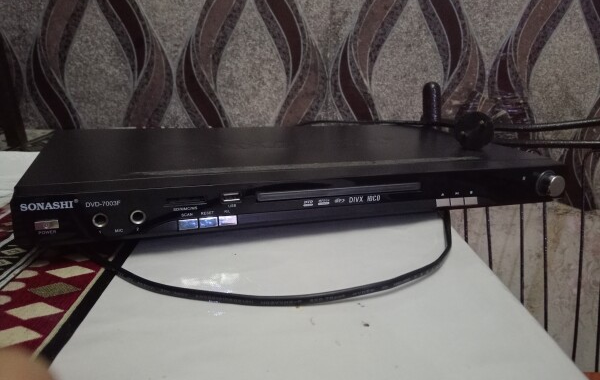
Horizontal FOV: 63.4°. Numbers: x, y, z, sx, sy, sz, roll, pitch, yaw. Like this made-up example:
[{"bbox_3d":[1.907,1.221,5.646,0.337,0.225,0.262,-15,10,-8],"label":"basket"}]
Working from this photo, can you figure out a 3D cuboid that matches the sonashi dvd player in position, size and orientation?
[{"bbox_3d":[-0.003,-0.020,0.456,0.430,0.042,0.217,-3,17,-20],"label":"sonashi dvd player"}]

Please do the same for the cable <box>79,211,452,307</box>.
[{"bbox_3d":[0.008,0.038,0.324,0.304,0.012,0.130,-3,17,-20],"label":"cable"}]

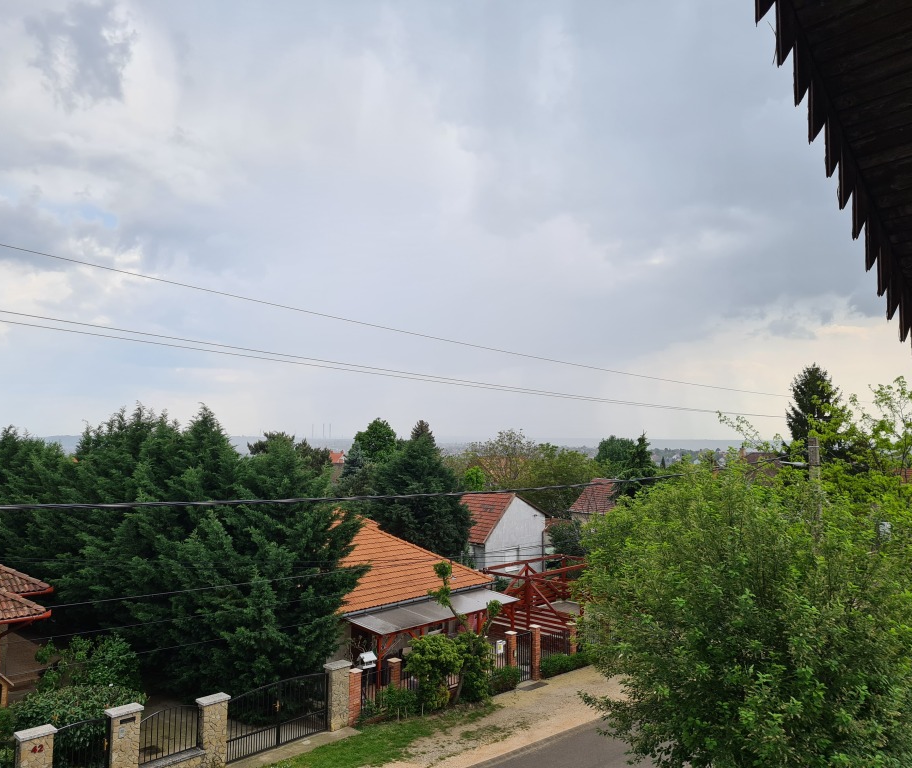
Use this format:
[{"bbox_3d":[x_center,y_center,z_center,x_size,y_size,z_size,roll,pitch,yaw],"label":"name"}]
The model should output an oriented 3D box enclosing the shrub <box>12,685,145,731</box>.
[{"bbox_3d":[-9.149,8.076,18.570,2.100,1.300,2.900,-4,-6,43],"label":"shrub"}]

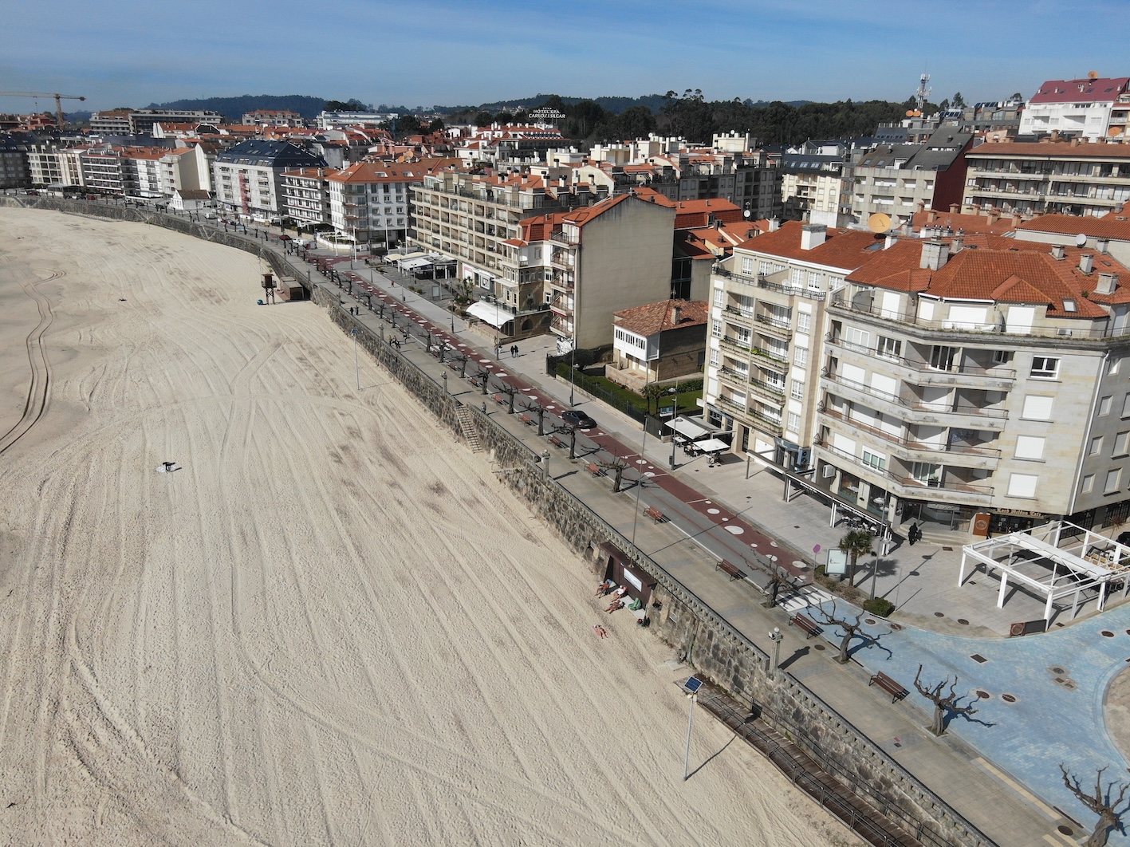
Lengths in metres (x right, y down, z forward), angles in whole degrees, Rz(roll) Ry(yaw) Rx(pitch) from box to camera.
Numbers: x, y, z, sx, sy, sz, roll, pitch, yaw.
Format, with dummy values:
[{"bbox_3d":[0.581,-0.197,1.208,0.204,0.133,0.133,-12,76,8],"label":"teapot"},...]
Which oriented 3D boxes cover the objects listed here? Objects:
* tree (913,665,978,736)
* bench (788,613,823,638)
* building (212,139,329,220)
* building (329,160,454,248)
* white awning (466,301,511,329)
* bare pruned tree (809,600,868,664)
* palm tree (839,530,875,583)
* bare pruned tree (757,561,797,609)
[{"bbox_3d":[19.452,14.277,39.780,3.100,3.700,2.700,10,23,24],"label":"tree"},{"bbox_3d":[14.840,12.471,48.612,0.650,0.750,1.700,-11,23,-27],"label":"bench"},{"bbox_3d":[-103.292,-85.619,273.818,18.000,24.000,48.000,-17,26,-40],"label":"building"},{"bbox_3d":[-47.935,-60.905,217.036,27.500,20.500,18.500,-9,22,-23],"label":"building"},{"bbox_3d":[-11.101,-16.067,115.294,2.900,1.500,13.000,-9,22,-26],"label":"white awning"},{"bbox_3d":[15.292,11.747,44.089,2.500,3.300,3.300,-9,22,-26],"label":"bare pruned tree"},{"bbox_3d":[19.671,9.224,52.629,2.300,4.000,2.300,7,22,19],"label":"palm tree"},{"bbox_3d":[12.933,10.120,48.789,2.100,3.050,2.300,-9,22,-26],"label":"bare pruned tree"}]

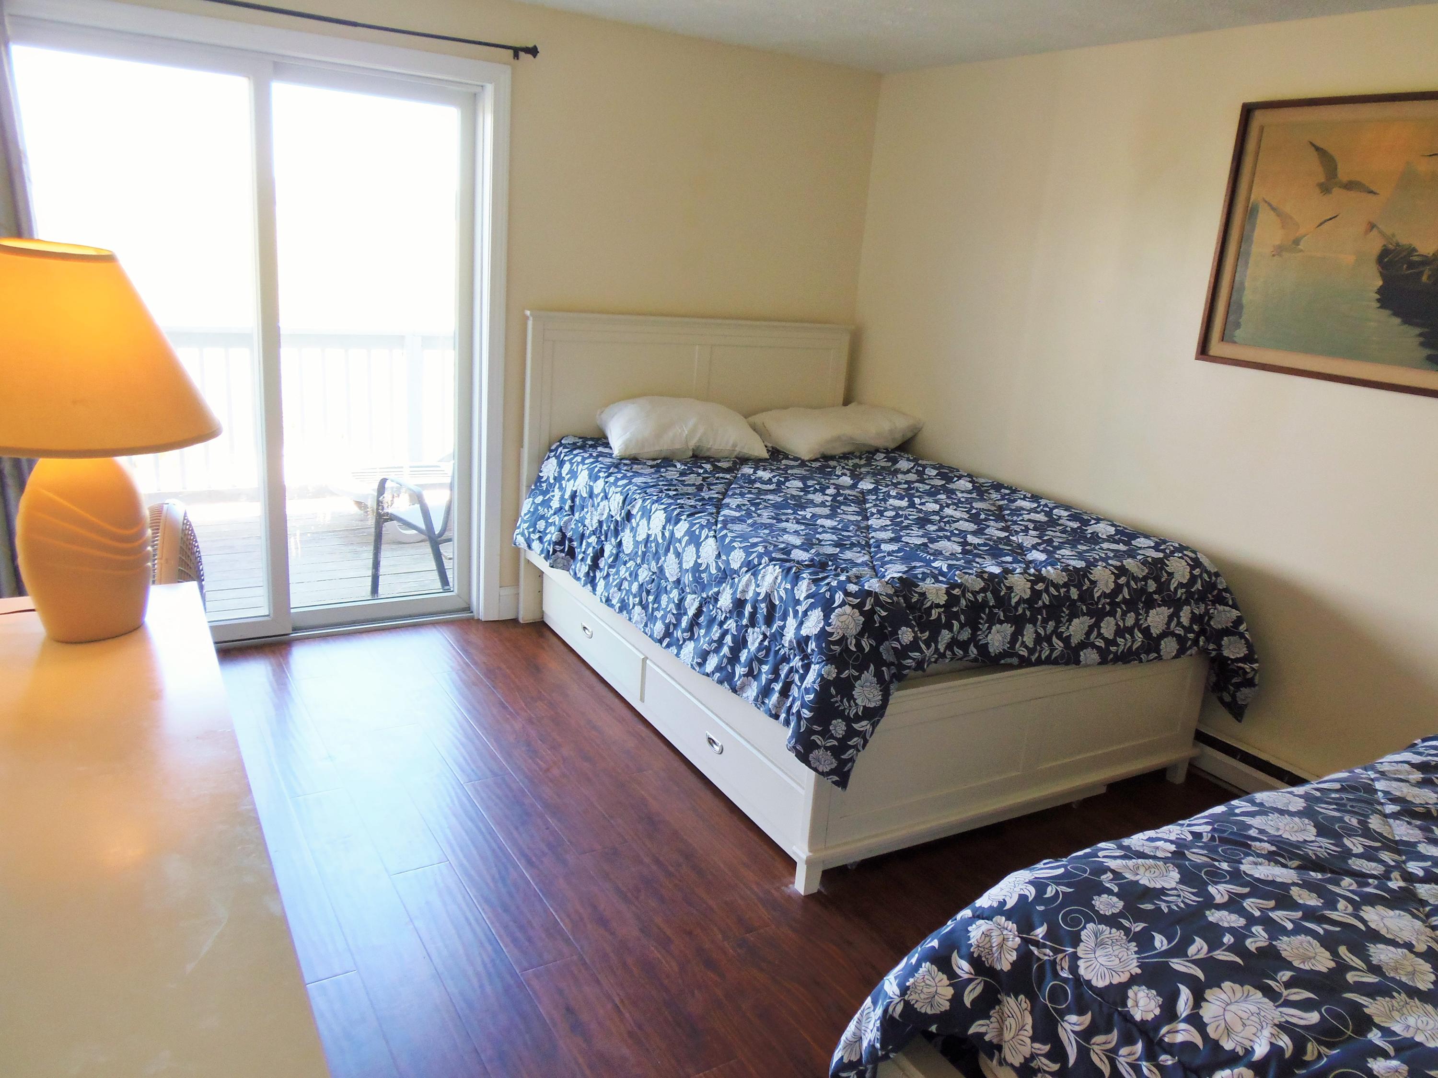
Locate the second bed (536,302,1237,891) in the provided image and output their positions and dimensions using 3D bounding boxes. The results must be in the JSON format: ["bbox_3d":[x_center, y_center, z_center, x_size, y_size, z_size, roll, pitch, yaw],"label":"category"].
[{"bbox_3d":[0.424,-0.042,3.682,1.687,1.312,2.182,-5,19,-31],"label":"second bed"}]

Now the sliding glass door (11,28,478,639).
[{"bbox_3d":[-1.615,-0.627,3.623,1.478,2.074,0.097,-5,19,-31],"label":"sliding glass door"}]

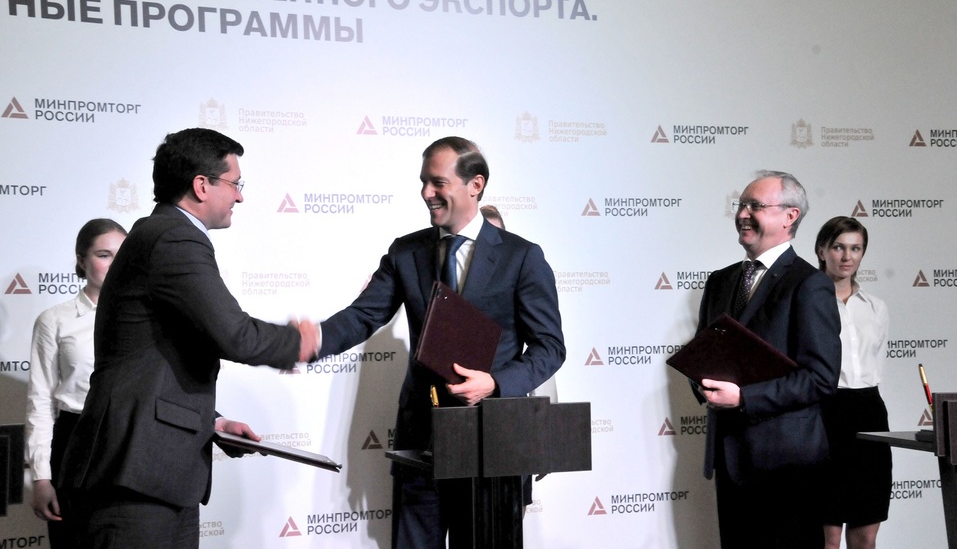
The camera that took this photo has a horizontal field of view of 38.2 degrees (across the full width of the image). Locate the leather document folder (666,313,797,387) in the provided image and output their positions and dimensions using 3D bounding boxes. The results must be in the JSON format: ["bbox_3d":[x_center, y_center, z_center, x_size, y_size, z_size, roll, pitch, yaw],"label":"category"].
[{"bbox_3d":[0.743,0.257,4.040,0.320,0.025,0.230,33,-63,-26],"label":"leather document folder"}]

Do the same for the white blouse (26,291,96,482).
[{"bbox_3d":[-1.215,0.355,4.420,0.460,0.620,0.250,0,-3,-20],"label":"white blouse"}]

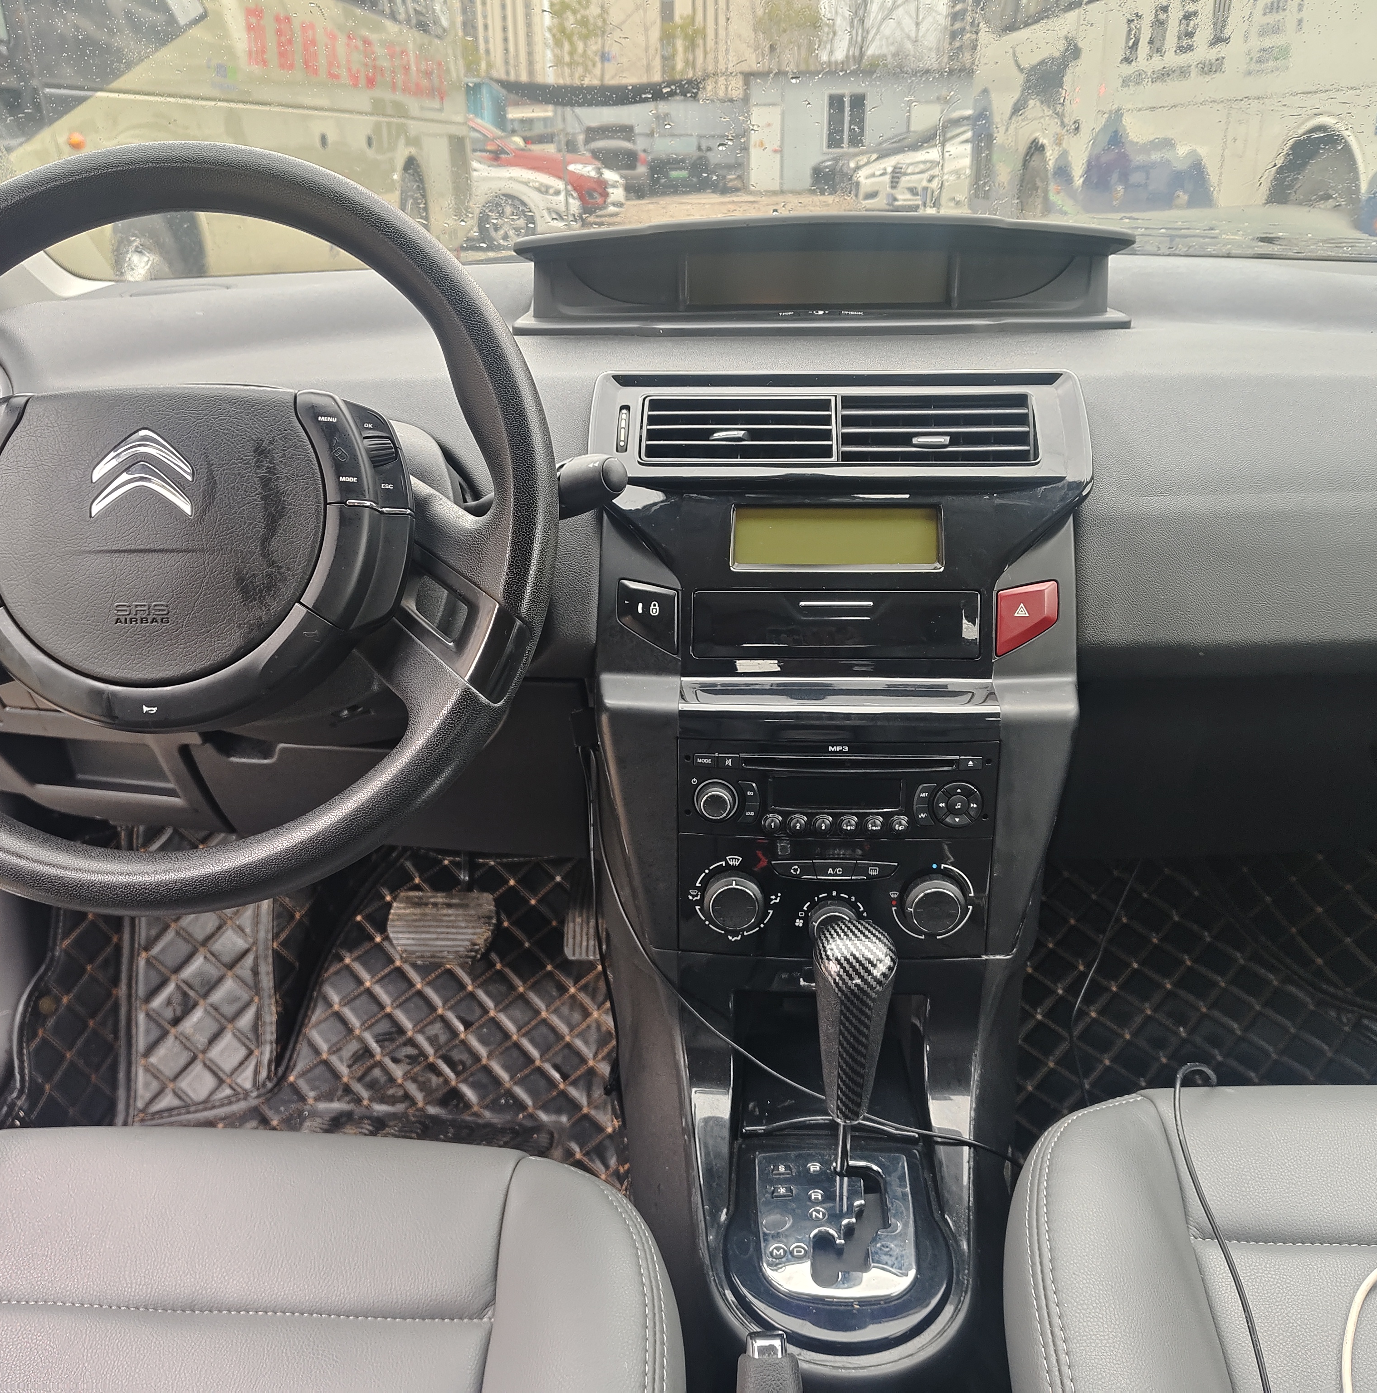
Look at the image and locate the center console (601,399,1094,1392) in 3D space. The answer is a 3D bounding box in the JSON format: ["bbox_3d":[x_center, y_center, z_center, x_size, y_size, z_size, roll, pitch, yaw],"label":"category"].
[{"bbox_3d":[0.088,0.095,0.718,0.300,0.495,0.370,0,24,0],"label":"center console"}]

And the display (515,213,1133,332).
[{"bbox_3d":[0.096,-0.309,0.883,0.425,0.076,0.150,0,24,0],"label":"display"}]

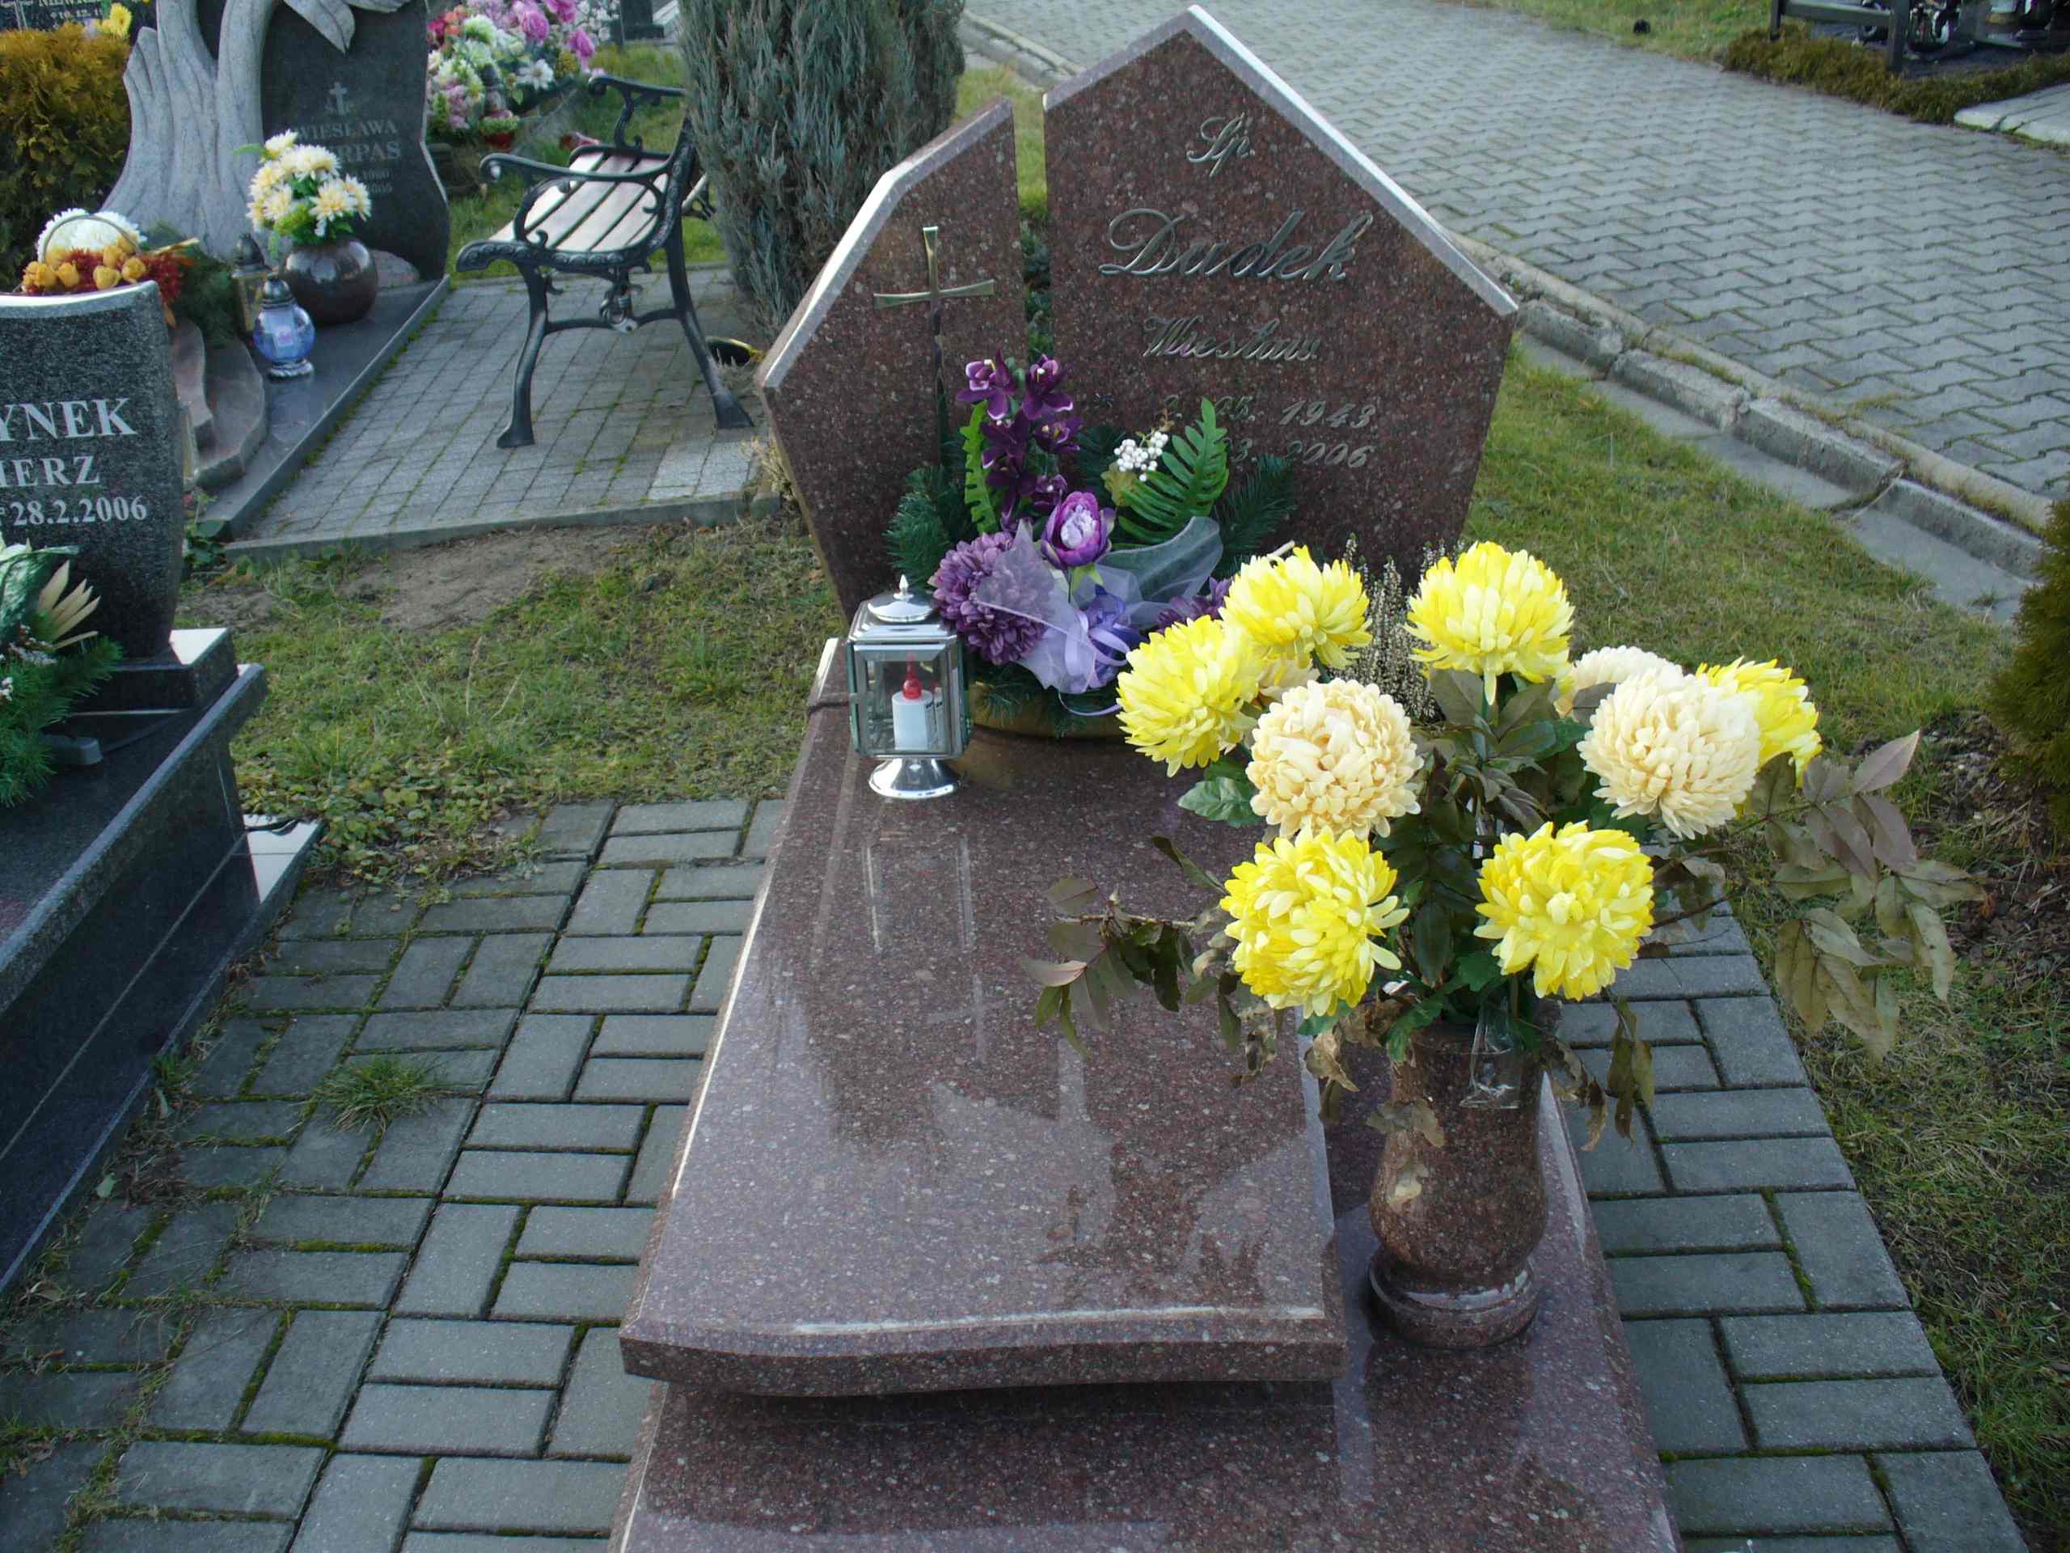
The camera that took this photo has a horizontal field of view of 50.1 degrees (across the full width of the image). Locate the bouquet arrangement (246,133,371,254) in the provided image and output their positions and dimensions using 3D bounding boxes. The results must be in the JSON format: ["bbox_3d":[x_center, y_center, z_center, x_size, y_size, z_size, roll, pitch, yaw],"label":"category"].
[{"bbox_3d":[-1.923,-1.536,5.858,0.320,0.330,0.290,0,26,3],"label":"bouquet arrangement"}]

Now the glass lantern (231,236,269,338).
[{"bbox_3d":[-2.083,-1.313,5.917,0.105,0.256,0.105,0,26,3],"label":"glass lantern"}]

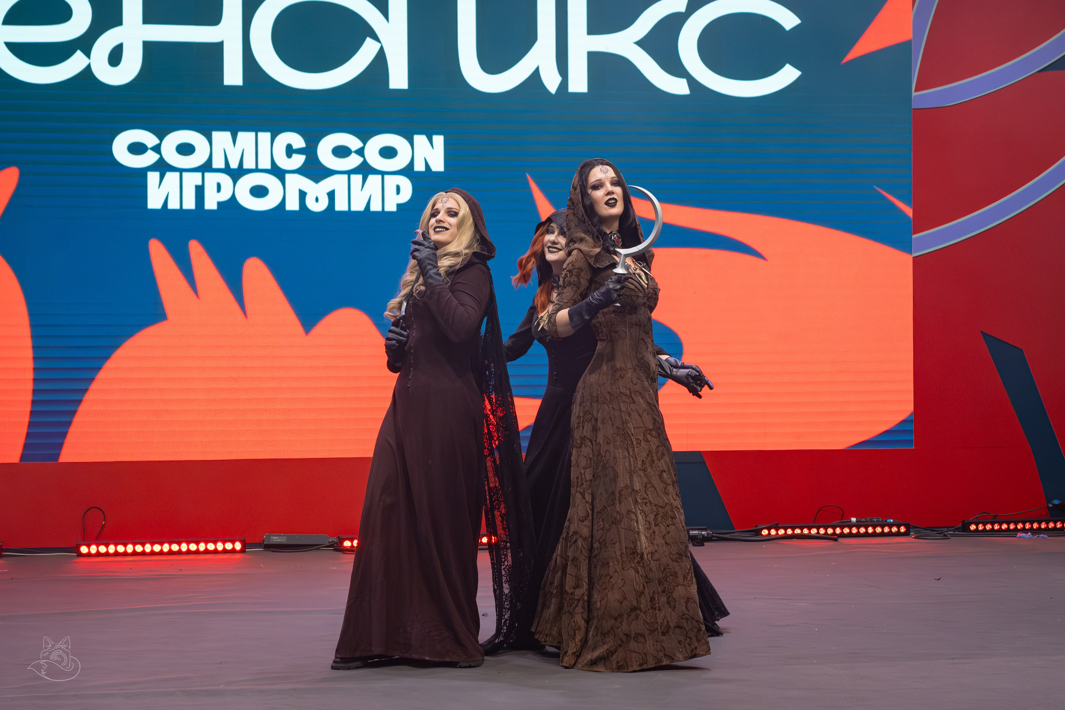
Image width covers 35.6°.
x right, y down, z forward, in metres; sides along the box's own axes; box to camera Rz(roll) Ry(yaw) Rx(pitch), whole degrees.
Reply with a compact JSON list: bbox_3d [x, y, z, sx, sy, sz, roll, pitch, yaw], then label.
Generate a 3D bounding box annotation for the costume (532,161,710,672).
[{"bbox_3d":[0.332,0.208,6.150,0.660,1.840,0.620,0,0,38],"label":"costume"}]

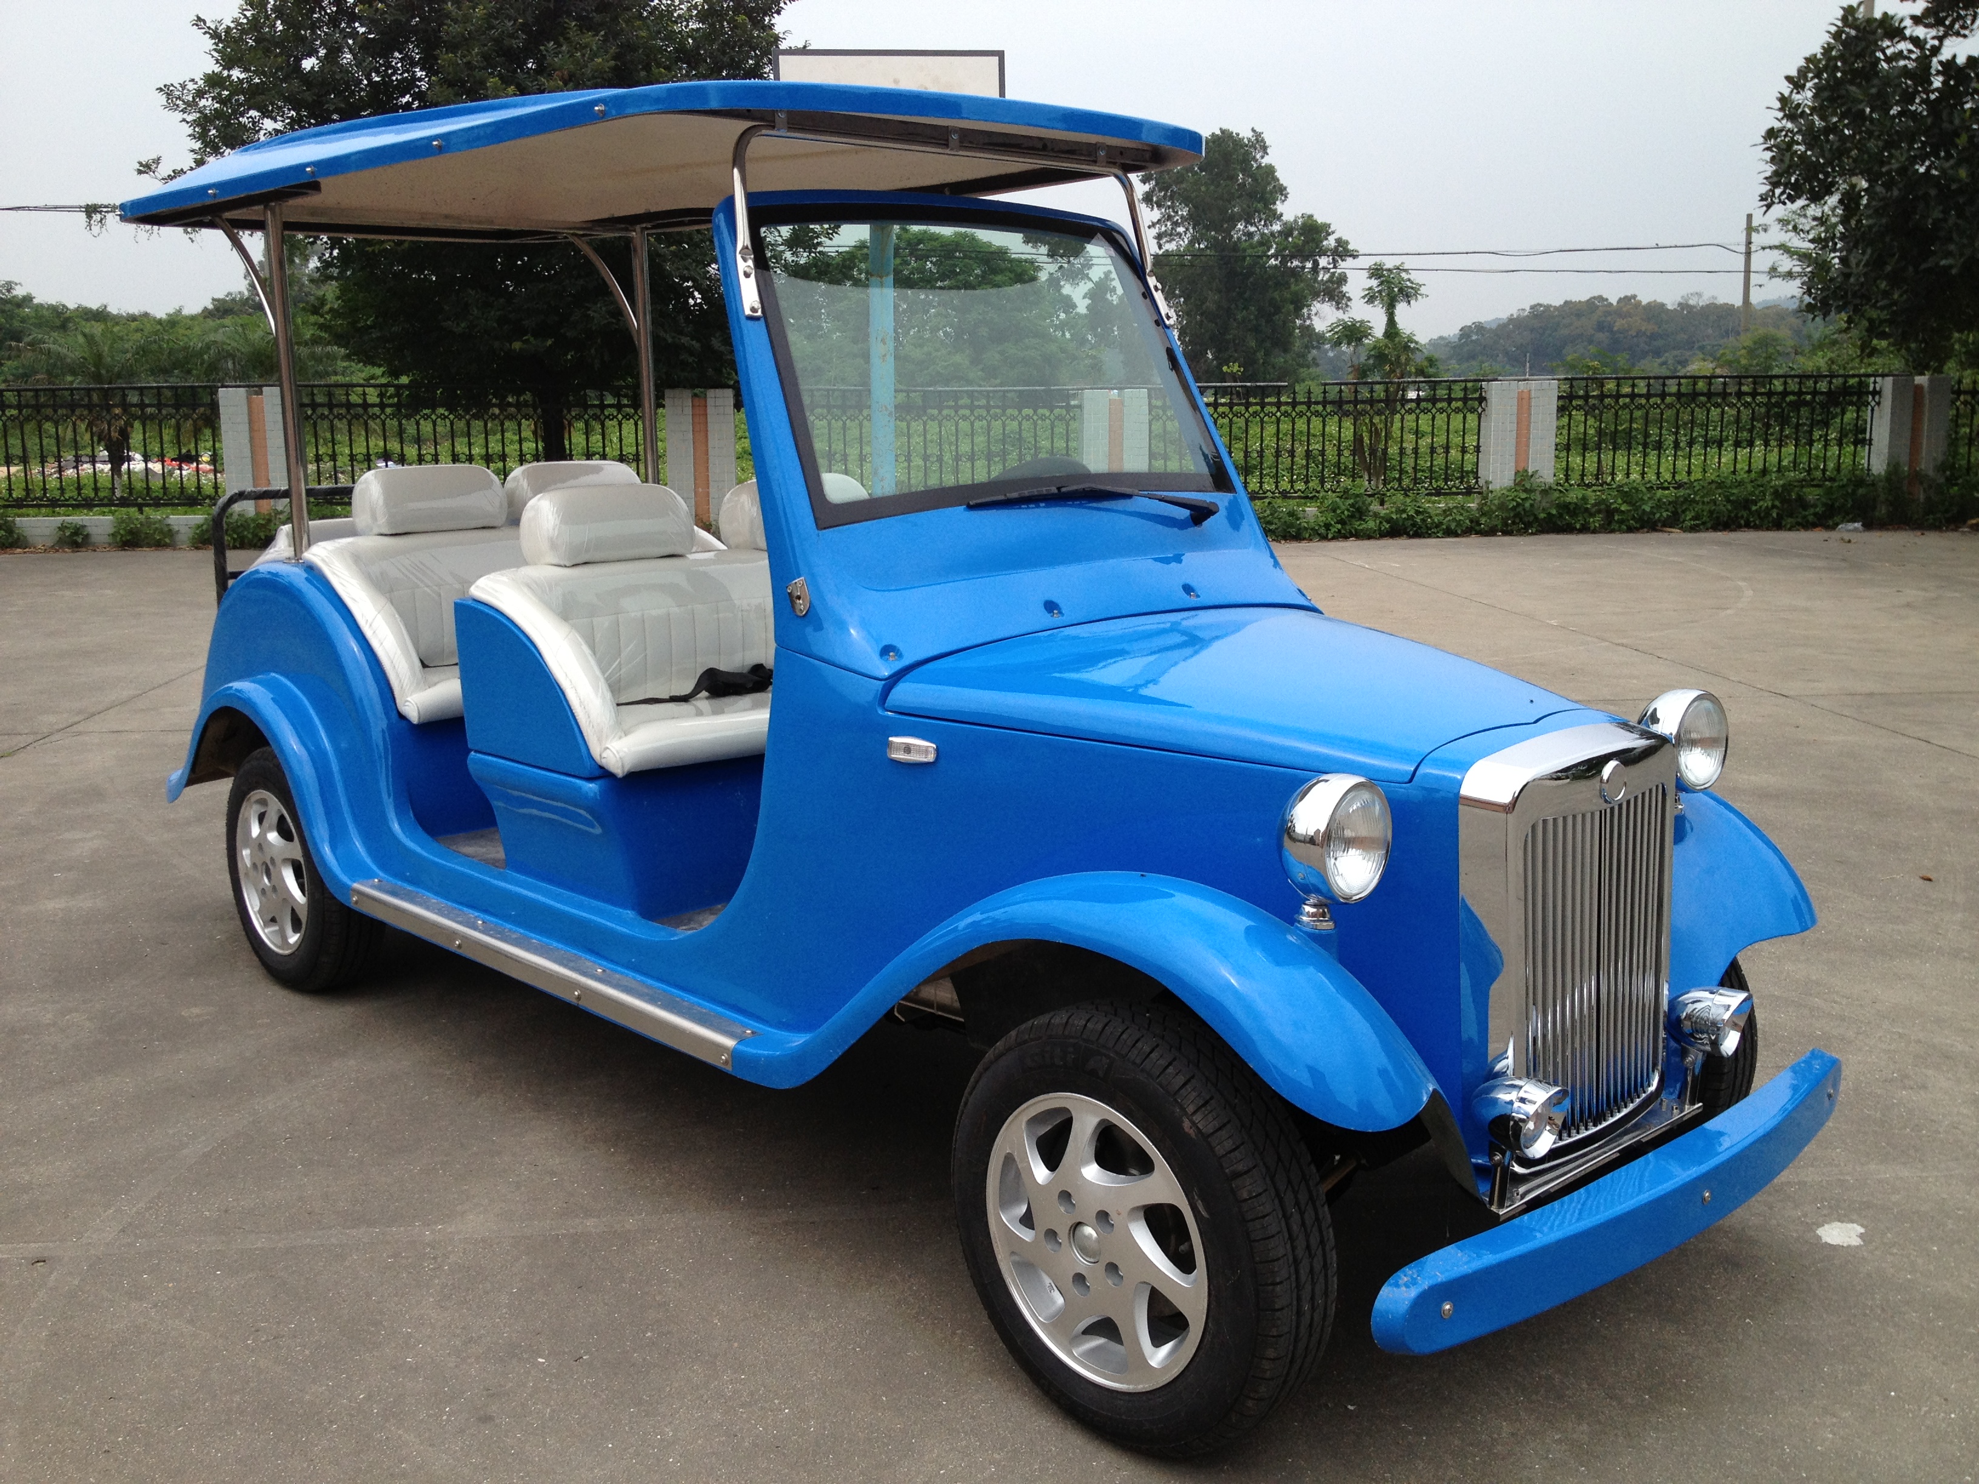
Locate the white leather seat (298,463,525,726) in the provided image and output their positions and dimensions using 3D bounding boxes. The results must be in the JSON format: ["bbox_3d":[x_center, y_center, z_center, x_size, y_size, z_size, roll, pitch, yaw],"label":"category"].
[{"bbox_3d":[-0.972,-0.390,4.603,1.074,0.488,0.575,-11,15,-42],"label":"white leather seat"}]

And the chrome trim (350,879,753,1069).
[{"bbox_3d":[-0.872,0.416,3.802,0.061,0.058,1.389,-11,15,-42],"label":"chrome trim"}]

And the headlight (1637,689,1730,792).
[{"bbox_3d":[1.044,-0.010,3.065,0.160,0.160,0.105,-9,14,-41],"label":"headlight"}]

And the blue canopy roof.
[{"bbox_3d":[-0.807,-1.250,4.261,1.250,0.200,2.530,-9,14,-41],"label":"blue canopy roof"}]

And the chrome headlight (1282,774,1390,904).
[{"bbox_3d":[0.412,0.112,2.504,0.160,0.160,0.105,-9,14,-41],"label":"chrome headlight"}]

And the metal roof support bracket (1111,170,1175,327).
[{"bbox_3d":[0.289,-0.910,3.693,0.088,0.292,0.088,-10,14,-41],"label":"metal roof support bracket"}]

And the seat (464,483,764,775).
[{"bbox_3d":[-0.451,-0.286,4.053,1.074,0.488,0.575,-11,15,-42],"label":"seat"}]

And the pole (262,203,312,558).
[{"bbox_3d":[-1.560,-0.801,4.455,0.037,0.770,0.037,-11,15,-42],"label":"pole"}]

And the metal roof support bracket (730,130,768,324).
[{"bbox_3d":[-0.379,-0.814,3.165,0.049,0.315,0.046,-8,2,-42],"label":"metal roof support bracket"}]

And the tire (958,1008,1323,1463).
[{"bbox_3d":[0.195,0.650,2.696,0.171,0.586,0.586,-11,15,-43],"label":"tire"}]

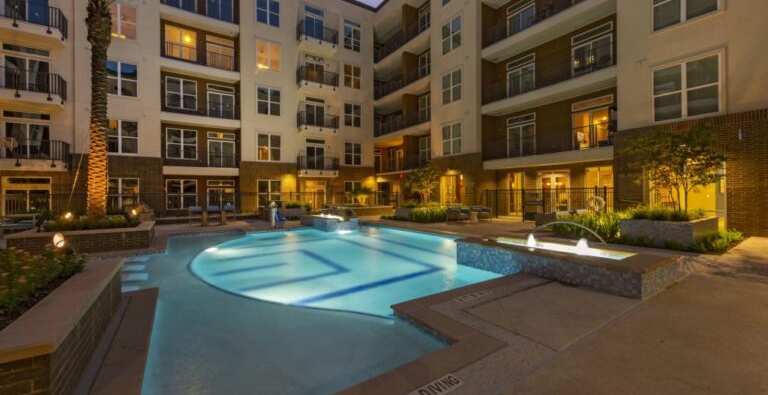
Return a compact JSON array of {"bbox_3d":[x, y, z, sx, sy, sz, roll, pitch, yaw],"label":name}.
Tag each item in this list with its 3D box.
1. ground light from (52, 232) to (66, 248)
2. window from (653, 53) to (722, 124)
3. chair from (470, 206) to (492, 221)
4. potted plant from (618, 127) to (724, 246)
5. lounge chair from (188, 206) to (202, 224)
[{"bbox_3d":[-3.720,0.500,3.450,0.160,0.190,0.180,0,1,3],"label":"ground light"},{"bbox_3d":[10.883,-3.880,10.804,0.120,1.950,1.710,-1,1,-34],"label":"window"},{"bbox_3d":[5.560,0.890,17.150,0.820,0.800,0.800,-1,1,-34],"label":"chair"},{"bbox_3d":[9.239,-0.402,9.535,2.700,3.400,2.050,-1,1,-34],"label":"potted plant"},{"bbox_3d":[-10.000,0.970,15.900,0.700,0.960,1.000,-1,1,-34],"label":"lounge chair"}]

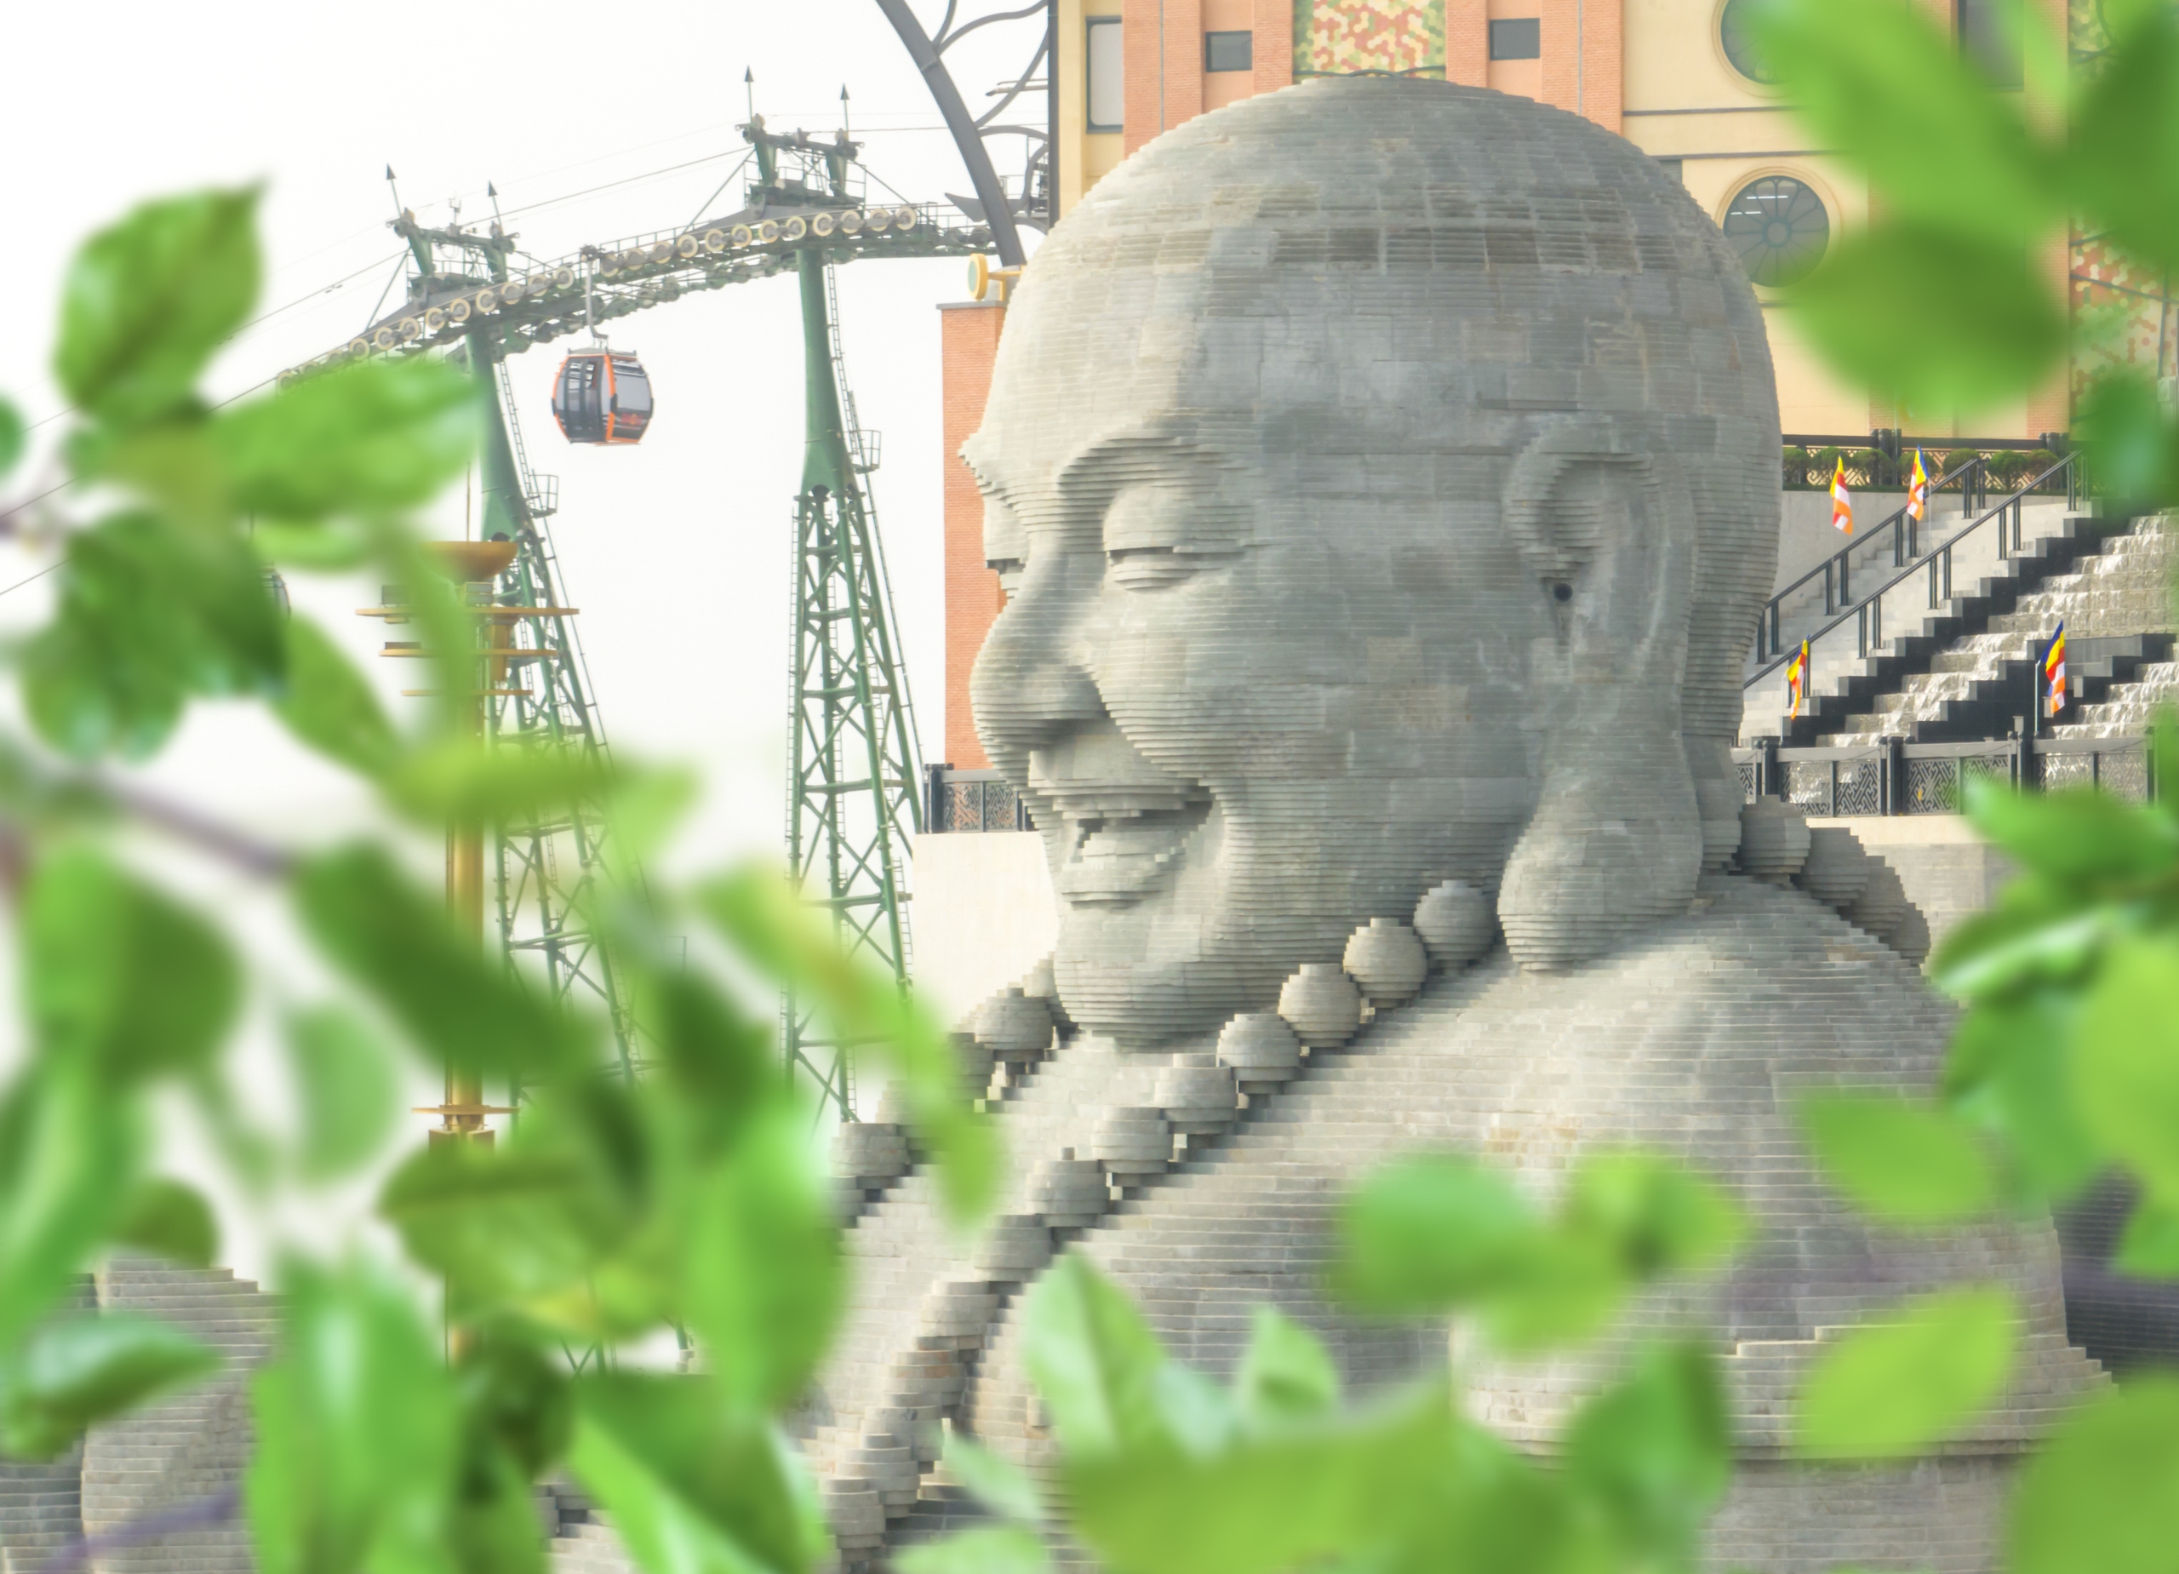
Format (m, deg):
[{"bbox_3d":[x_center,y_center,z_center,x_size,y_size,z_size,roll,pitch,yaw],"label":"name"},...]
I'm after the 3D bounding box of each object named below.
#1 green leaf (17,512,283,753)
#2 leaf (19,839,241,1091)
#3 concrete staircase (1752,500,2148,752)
[{"bbox_3d":[-0.332,-0.054,3.600,0.089,0.084,0.030,0,0,0],"label":"green leaf"},{"bbox_3d":[-0.283,0.052,3.000,0.060,0.069,0.025,0,0,0],"label":"leaf"},{"bbox_3d":[14.176,-2.642,172.000,7.000,4.500,4.500,0,0,-38],"label":"concrete staircase"}]

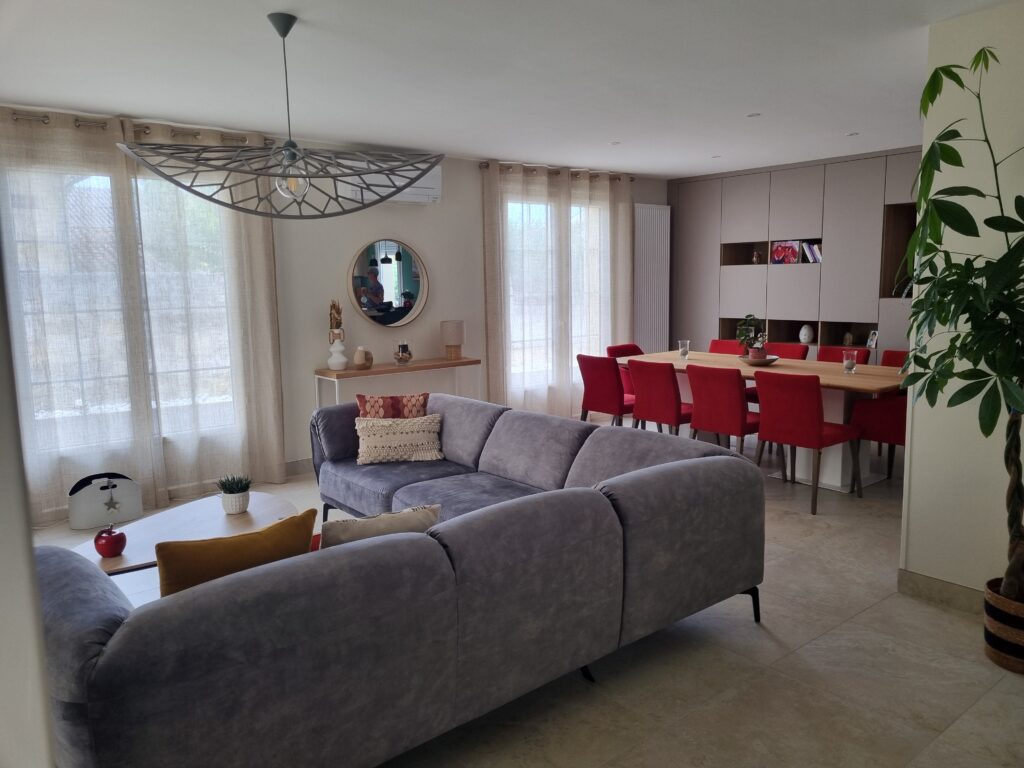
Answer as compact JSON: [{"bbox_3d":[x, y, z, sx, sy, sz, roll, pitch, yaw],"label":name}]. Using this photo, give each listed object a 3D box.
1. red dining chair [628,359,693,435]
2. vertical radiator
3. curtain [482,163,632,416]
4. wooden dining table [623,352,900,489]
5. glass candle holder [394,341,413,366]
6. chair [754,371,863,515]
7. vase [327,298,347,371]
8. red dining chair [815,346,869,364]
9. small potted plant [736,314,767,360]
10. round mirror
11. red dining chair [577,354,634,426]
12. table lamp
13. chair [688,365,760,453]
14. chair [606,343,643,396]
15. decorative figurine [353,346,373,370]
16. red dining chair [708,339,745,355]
[{"bbox_3d":[1.246,0.236,5.863,0.620,0.870,0.445,-7,10,-40],"label":"red dining chair"},{"bbox_3d":[1.510,-0.929,8.416,0.585,2.000,0.090,-7,10,-40],"label":"vertical radiator"},{"bbox_3d":[0.505,-0.795,7.395,1.900,2.480,0.150,-7,10,-39],"label":"curtain"},{"bbox_3d":[1.948,0.238,6.153,1.270,0.765,2.550,-7,10,-40],"label":"wooden dining table"},{"bbox_3d":[-0.893,-0.256,6.327,0.150,0.197,0.150,-1,8,0],"label":"glass candle holder"},{"bbox_3d":[1.945,0.332,5.046,0.620,0.870,0.445,-7,10,-40],"label":"chair"},{"bbox_3d":[-1.336,-0.378,5.887,0.150,0.550,0.150,-7,10,-39],"label":"vase"},{"bbox_3d":[2.541,0.160,6.262,0.620,0.870,0.445,-7,10,-40],"label":"red dining chair"},{"bbox_3d":[1.899,-0.342,6.087,0.225,0.370,0.225,-7,10,-39],"label":"small potted plant"},{"bbox_3d":[-0.991,-0.811,6.228,0.705,0.705,0.084,-7,10,-39],"label":"round mirror"},{"bbox_3d":[0.907,0.181,6.320,0.620,0.870,0.445,-7,10,-40],"label":"red dining chair"},{"bbox_3d":[-0.506,-0.378,6.651,0.210,0.340,0.210,-1,8,0],"label":"table lamp"},{"bbox_3d":[1.588,0.285,5.448,0.620,0.870,0.445,-7,10,-40],"label":"chair"},{"bbox_3d":[1.200,0.098,6.813,0.560,0.860,0.600,-7,10,-39],"label":"chair"},{"bbox_3d":[-1.143,-0.200,5.926,0.135,0.180,0.085,-7,10,-39],"label":"decorative figurine"},{"bbox_3d":[1.838,0.054,7.042,0.600,0.860,0.440,-7,10,-39],"label":"red dining chair"}]

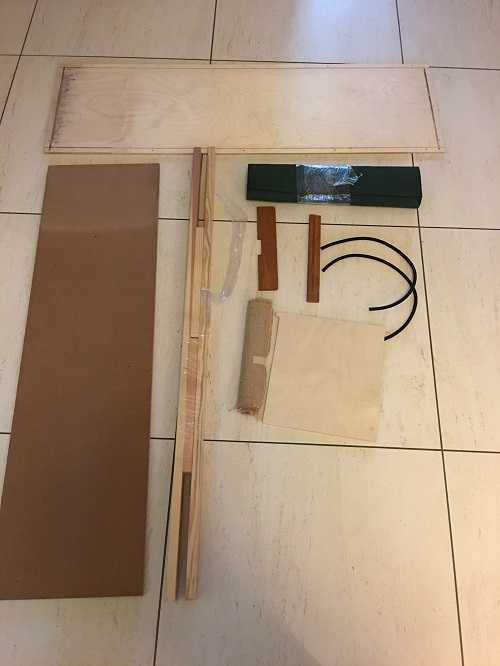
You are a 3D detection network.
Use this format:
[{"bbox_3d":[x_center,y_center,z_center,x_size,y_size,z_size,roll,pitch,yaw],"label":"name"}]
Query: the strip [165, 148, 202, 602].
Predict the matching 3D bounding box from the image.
[{"bbox_3d":[-0.151,0.009,1.349,0.020,0.028,1.150,0,66,0],"label":"strip"}]

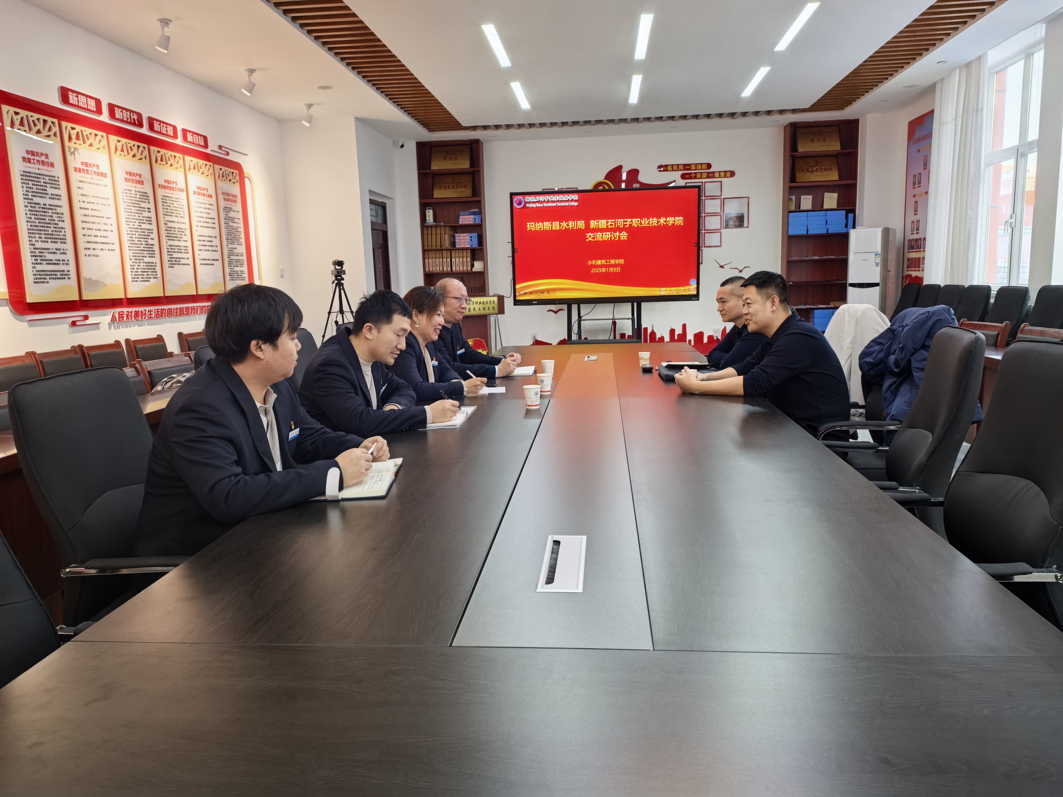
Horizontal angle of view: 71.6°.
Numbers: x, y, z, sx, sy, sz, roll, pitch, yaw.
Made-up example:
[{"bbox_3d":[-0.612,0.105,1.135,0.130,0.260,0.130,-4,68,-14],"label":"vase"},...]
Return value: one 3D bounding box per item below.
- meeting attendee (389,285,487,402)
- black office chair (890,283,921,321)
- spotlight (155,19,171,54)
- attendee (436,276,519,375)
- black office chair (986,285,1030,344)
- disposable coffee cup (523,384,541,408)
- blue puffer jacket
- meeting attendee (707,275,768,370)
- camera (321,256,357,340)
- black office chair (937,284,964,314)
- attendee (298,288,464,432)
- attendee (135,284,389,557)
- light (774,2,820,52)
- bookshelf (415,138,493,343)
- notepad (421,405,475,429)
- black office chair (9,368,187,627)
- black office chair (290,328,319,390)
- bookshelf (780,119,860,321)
[{"bbox_3d":[-0.515,0.112,3.429,0.700,1.260,0.500,1,10,17],"label":"meeting attendee"},{"bbox_3d":[3.891,-0.711,8.197,0.640,1.060,0.560,-1,9,6],"label":"black office chair"},{"bbox_3d":[-2.641,-2.605,5.284,0.110,0.235,0.105,-1,9,6],"label":"spotlight"},{"bbox_3d":[-0.420,-0.021,4.063,0.740,1.280,0.600,-2,9,1],"label":"attendee"},{"bbox_3d":[4.314,-0.546,7.101,0.620,1.020,0.580,-1,9,6],"label":"black office chair"},{"bbox_3d":[0.006,-0.005,3.004,0.074,0.086,0.074,-1,9,6],"label":"disposable coffee cup"},{"bbox_3d":[1.580,-0.106,3.086,0.400,0.560,0.520,-1,9,6],"label":"blue puffer jacket"},{"bbox_3d":[1.228,-0.027,3.868,0.720,1.240,0.580,-1,9,3],"label":"meeting attendee"},{"bbox_3d":[-1.868,-0.610,7.308,0.800,1.510,0.720,-5,10,-21],"label":"camera"},{"bbox_3d":[4.434,-0.750,8.309,0.620,1.020,0.580,-1,9,6],"label":"black office chair"},{"bbox_3d":[-0.591,0.226,2.746,0.740,1.235,0.600,-2,9,1],"label":"attendee"},{"bbox_3d":[-0.721,0.345,1.944,0.700,1.270,0.600,-2,9,-2],"label":"attendee"},{"bbox_3d":[2.140,-3.012,5.974,0.085,0.040,1.170,-1,9,6],"label":"light"},{"bbox_3d":[-0.961,-1.733,9.457,0.792,2.972,0.340,-1,9,6],"label":"bookshelf"},{"bbox_3d":[-0.361,0.064,2.808,0.240,0.020,0.380,-1,9,6],"label":"notepad"},{"bbox_3d":[-0.902,0.456,1.996,0.640,1.070,0.570,-1,9,6],"label":"black office chair"},{"bbox_3d":[-0.786,0.225,3.295,0.640,1.070,0.600,0,10,11],"label":"black office chair"},{"bbox_3d":[3.490,-1.804,9.018,0.779,2.975,0.340,-1,9,6],"label":"bookshelf"}]

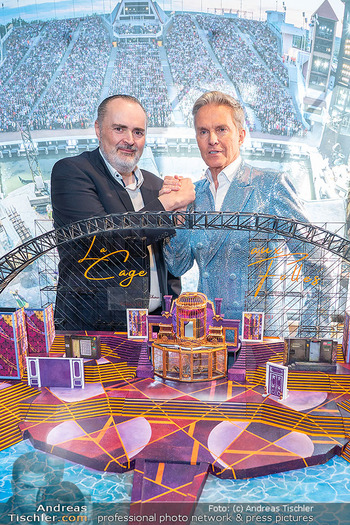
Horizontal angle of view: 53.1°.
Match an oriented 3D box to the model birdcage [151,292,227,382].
[{"bbox_3d":[0.048,0.213,1.060,0.212,0.218,0.165,1,12,9],"label":"model birdcage"}]

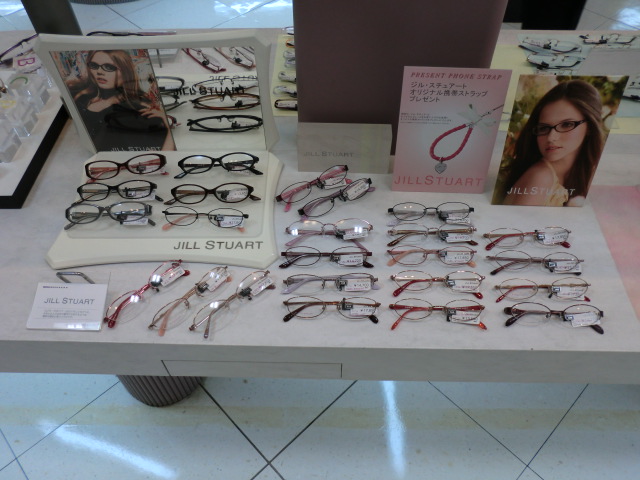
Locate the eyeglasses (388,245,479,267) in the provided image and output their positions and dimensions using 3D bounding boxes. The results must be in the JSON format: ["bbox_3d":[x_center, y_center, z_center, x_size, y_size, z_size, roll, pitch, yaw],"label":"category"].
[{"bbox_3d":[0.166,0.025,0.734,0.132,0.026,0.034,0,73,1],"label":"eyeglasses"}]

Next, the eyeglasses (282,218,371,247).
[{"bbox_3d":[0.014,-0.008,0.765,0.133,0.026,0.047,-2,73,-1],"label":"eyeglasses"}]

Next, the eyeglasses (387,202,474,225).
[{"bbox_3d":[0.174,-0.038,0.790,0.135,0.033,0.040,0,81,1],"label":"eyeglasses"}]

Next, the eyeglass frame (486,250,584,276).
[{"bbox_3d":[0.313,0.036,0.724,0.139,0.026,0.037,2,73,3],"label":"eyeglass frame"}]

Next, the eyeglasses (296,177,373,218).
[{"bbox_3d":[0.025,-0.066,0.789,0.129,0.024,0.034,-26,94,-20],"label":"eyeglasses"}]

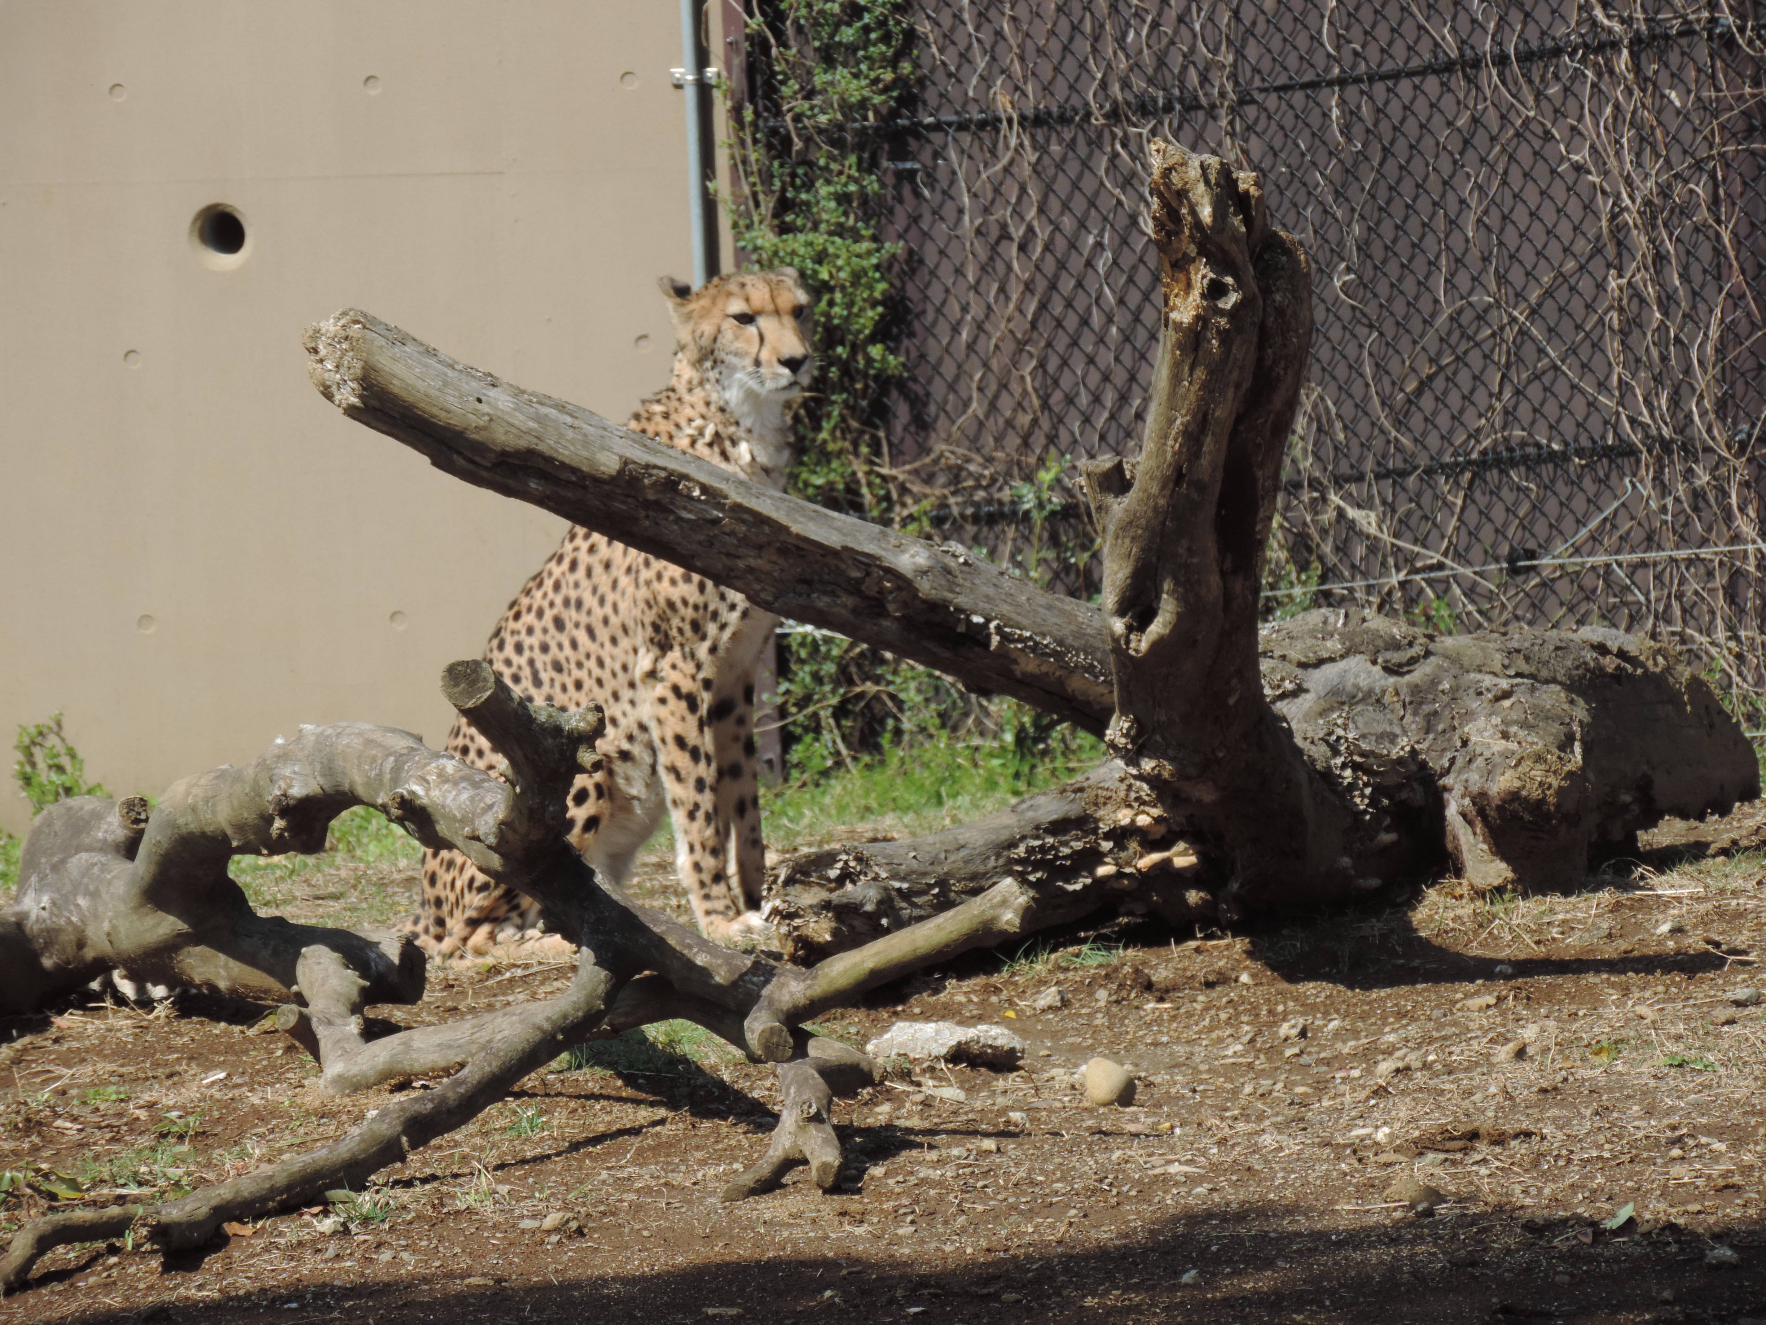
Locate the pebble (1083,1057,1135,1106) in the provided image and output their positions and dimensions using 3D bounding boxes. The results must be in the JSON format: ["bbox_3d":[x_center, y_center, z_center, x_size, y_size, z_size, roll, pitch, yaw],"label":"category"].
[{"bbox_3d":[0.322,0.596,25.400,0.085,0.078,0.080,-3,5,0],"label":"pebble"}]

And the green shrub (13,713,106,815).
[{"bbox_3d":[-1.355,0.174,29.400,0.160,0.190,0.160,-3,5,0],"label":"green shrub"}]

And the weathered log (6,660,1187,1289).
[{"bbox_3d":[-0.421,0.409,25.400,1.650,0.560,2.000,-3,5,0],"label":"weathered log"}]

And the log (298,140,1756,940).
[{"bbox_3d":[0.218,-0.191,27.000,2.100,1.140,0.950,-4,5,-15],"label":"log"}]

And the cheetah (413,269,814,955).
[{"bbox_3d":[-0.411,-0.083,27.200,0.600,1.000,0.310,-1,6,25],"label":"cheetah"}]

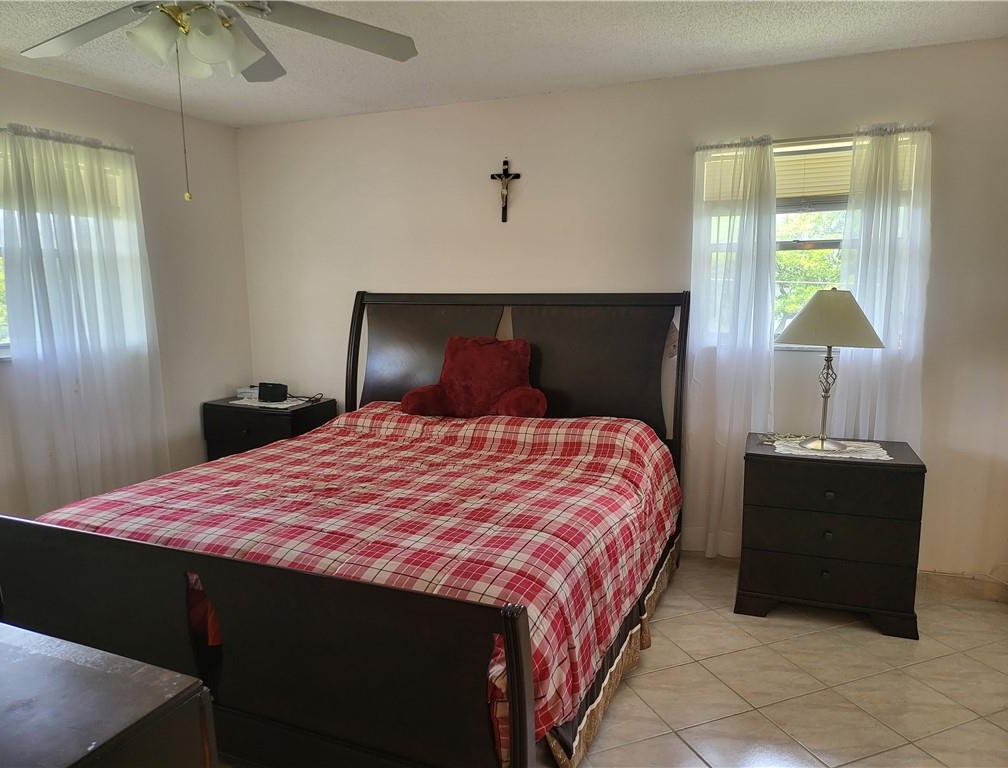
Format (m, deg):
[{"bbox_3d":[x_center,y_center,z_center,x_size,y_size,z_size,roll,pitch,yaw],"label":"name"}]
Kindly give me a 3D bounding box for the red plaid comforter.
[{"bbox_3d":[-0.394,0.543,3.108,2.046,0.584,2.013,3,9,23],"label":"red plaid comforter"}]

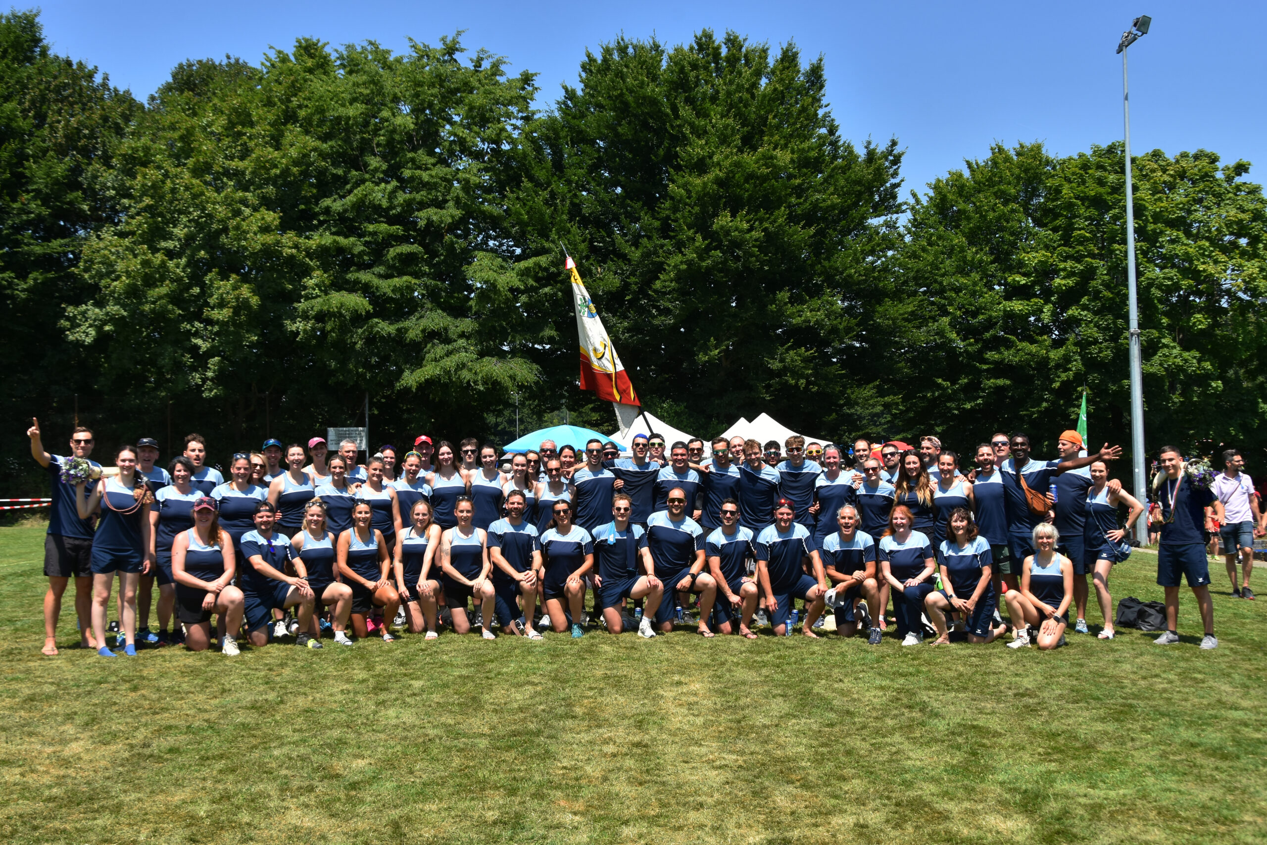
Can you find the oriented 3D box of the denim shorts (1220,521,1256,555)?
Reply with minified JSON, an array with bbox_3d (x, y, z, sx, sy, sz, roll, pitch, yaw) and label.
[{"bbox_3d":[7.379,1.413,15.900,0.430,0.420,0.310,-1,-2,0],"label":"denim shorts"}]

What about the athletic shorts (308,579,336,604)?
[{"bbox_3d":[-2.683,1.461,11.150,0.340,0.270,0.340,0,-1,-14],"label":"athletic shorts"}]

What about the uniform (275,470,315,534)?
[{"bbox_3d":[-3.072,0.722,11.800,0.380,0.580,0.270,-1,-2,-14],"label":"uniform"}]

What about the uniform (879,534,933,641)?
[{"bbox_3d":[2.456,1.459,11.750,0.520,0.970,0.550,-1,-2,6],"label":"uniform"}]

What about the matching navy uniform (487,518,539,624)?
[{"bbox_3d":[-1.058,1.316,11.550,0.460,0.920,0.460,-1,-2,-8],"label":"matching navy uniform"}]

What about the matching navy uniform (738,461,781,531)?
[{"bbox_3d":[1.168,0.685,12.100,0.430,0.670,0.280,0,-1,2],"label":"matching navy uniform"}]

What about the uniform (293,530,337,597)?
[{"bbox_3d":[-2.733,1.208,11.200,0.380,0.600,0.280,-1,-2,-15],"label":"uniform"}]

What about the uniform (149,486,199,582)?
[{"bbox_3d":[-4.061,0.991,11.600,0.470,0.890,0.320,0,-3,-14],"label":"uniform"}]

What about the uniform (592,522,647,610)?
[{"bbox_3d":[-0.120,1.239,11.250,0.470,0.770,0.400,0,-1,-7],"label":"uniform"}]

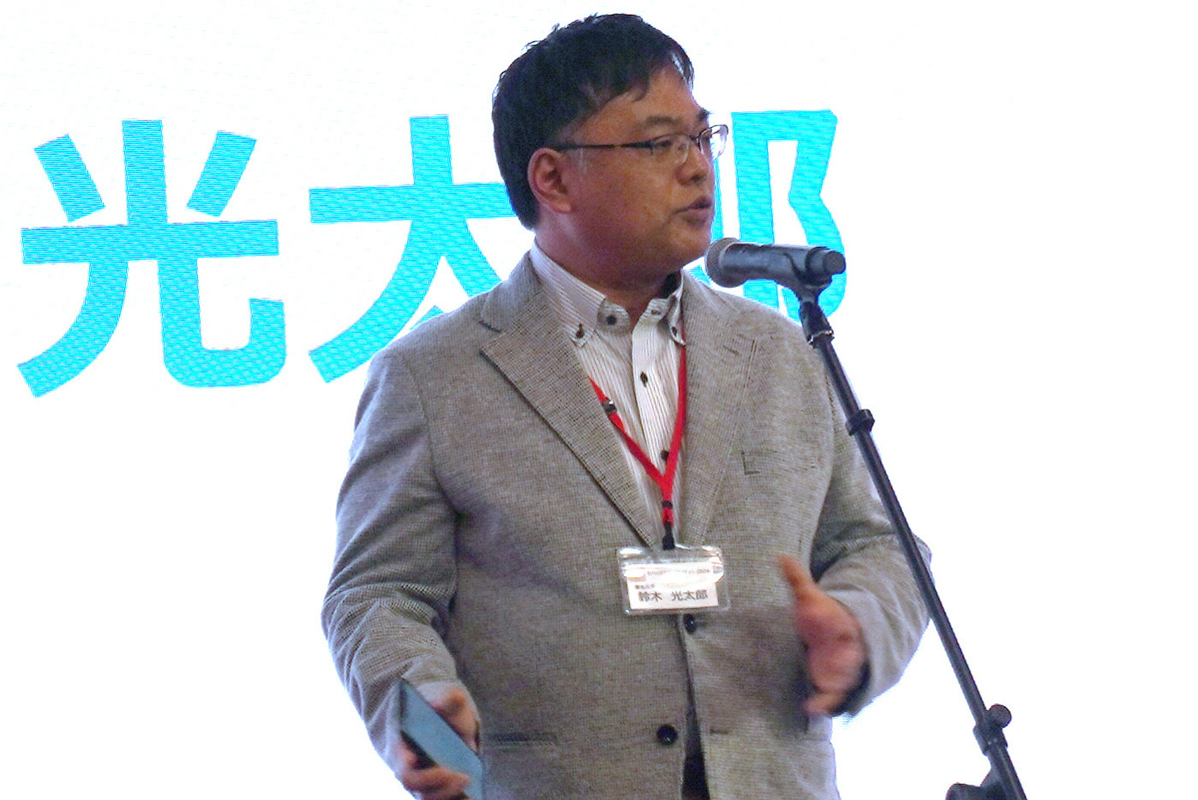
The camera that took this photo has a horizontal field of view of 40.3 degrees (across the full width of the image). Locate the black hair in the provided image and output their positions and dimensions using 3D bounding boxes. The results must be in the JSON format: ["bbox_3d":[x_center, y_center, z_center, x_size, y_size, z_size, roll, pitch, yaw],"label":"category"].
[{"bbox_3d":[-0.006,-0.287,1.685,0.217,0.217,0.187,-2,7,36],"label":"black hair"}]

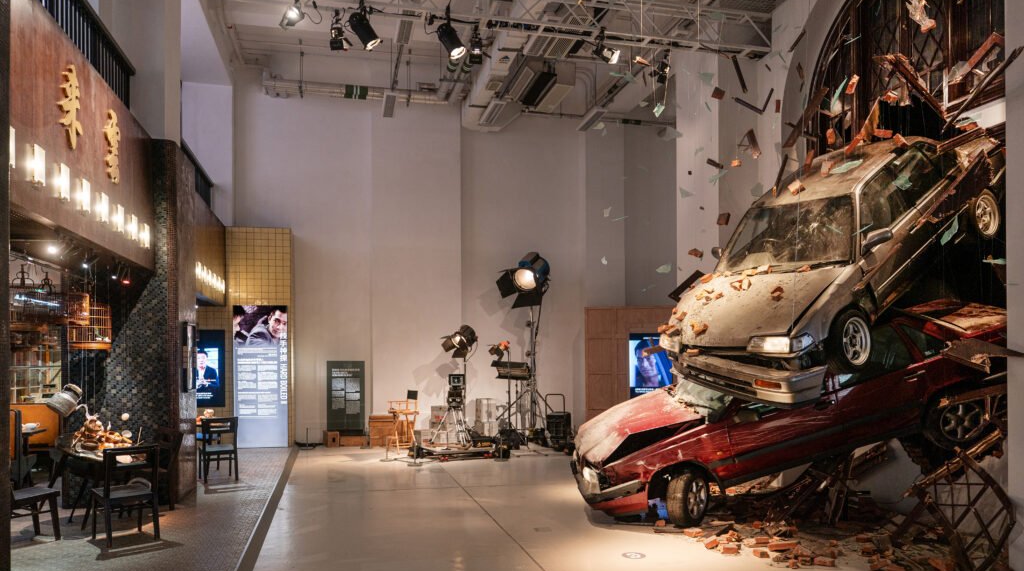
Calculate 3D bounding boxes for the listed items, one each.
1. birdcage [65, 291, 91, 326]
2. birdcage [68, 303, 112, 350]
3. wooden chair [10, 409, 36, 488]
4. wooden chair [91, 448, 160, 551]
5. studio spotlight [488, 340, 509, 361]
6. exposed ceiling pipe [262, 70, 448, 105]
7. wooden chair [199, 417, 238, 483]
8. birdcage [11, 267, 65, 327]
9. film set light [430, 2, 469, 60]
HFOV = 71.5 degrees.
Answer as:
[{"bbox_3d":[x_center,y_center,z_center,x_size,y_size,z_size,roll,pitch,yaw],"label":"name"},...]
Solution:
[{"bbox_3d":[-4.256,0.230,6.950,0.250,0.340,0.250,1,-3,-23],"label":"birdcage"},{"bbox_3d":[-4.267,0.415,7.200,0.350,0.470,0.350,1,-3,-23],"label":"birdcage"},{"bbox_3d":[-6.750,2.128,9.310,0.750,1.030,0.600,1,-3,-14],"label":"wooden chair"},{"bbox_3d":[-3.349,1.804,6.170,0.450,0.820,0.430,-4,-5,44],"label":"wooden chair"},{"bbox_3d":[-0.238,1.197,13.000,0.340,0.280,0.280,-35,14,-27],"label":"studio spotlight"},{"bbox_3d":[-2.900,-3.700,13.400,3.500,0.280,0.320,1,-3,-14],"label":"exposed ceiling pipe"},{"bbox_3d":[-3.907,2.177,9.500,0.450,0.830,0.490,1,-3,-26],"label":"wooden chair"},{"bbox_3d":[-3.831,0.087,5.600,0.410,0.520,0.410,1,-4,-14],"label":"birdcage"},{"bbox_3d":[-0.713,-2.935,8.250,0.250,0.540,0.230,-31,-4,2],"label":"film set light"}]

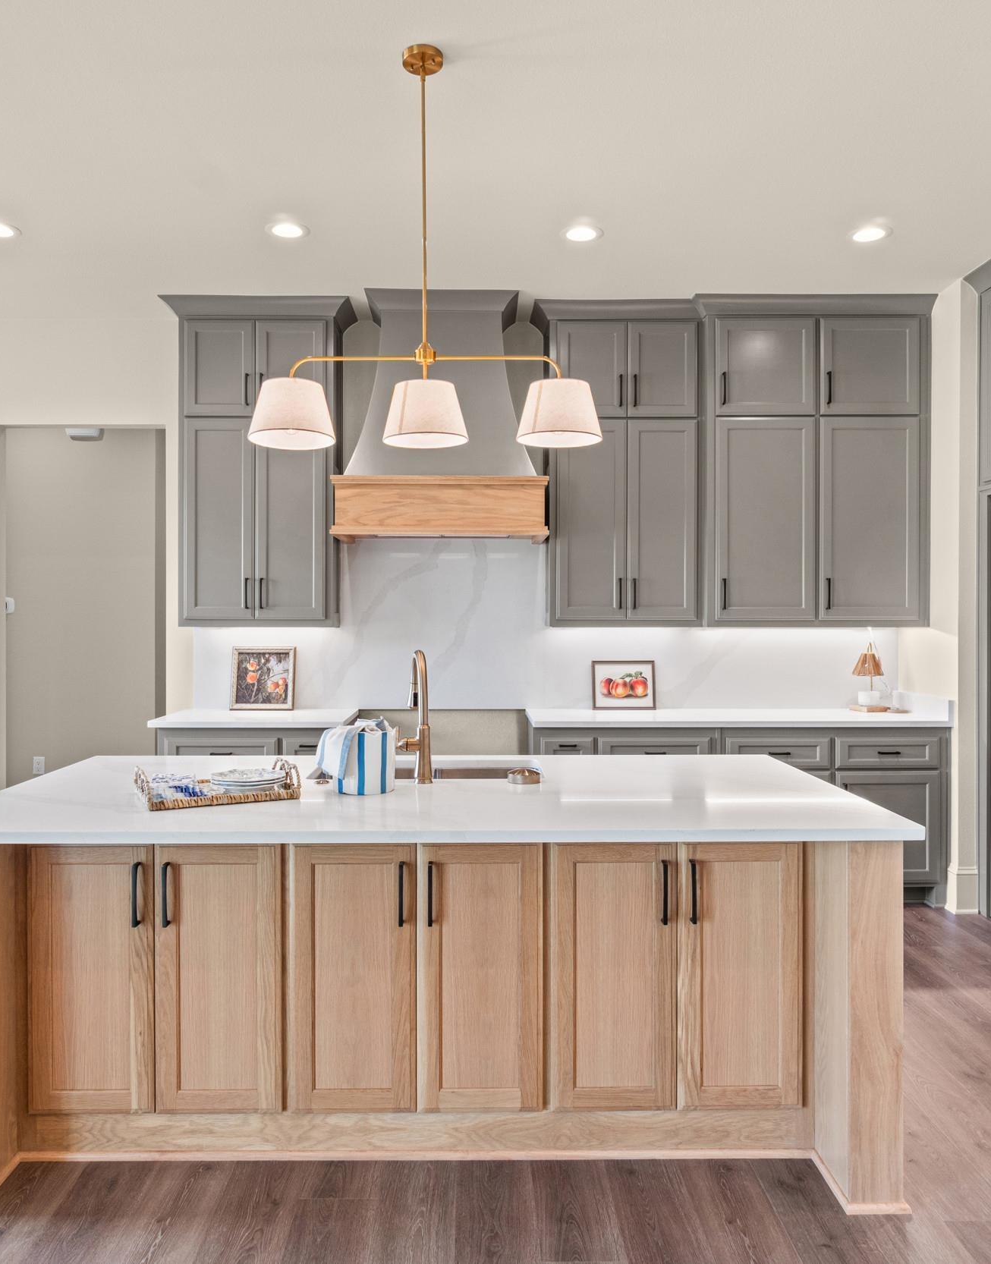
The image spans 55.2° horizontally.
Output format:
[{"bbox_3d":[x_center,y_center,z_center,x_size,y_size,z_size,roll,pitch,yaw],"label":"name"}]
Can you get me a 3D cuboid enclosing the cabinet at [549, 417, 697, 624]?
[{"bbox_3d":[0.666,-0.576,5.068,0.766,1.071,0.332,0,0,-1],"label":"cabinet"}]

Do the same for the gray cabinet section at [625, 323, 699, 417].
[{"bbox_3d":[0.865,-1.358,5.070,0.362,0.489,0.330,0,1,-1],"label":"gray cabinet section"}]

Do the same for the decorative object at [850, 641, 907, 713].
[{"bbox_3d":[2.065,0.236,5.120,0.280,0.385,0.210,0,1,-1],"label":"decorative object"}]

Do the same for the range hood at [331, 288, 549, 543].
[{"bbox_3d":[-0.273,-1.065,4.930,1.073,1.234,0.567,0,0,-1],"label":"range hood"}]

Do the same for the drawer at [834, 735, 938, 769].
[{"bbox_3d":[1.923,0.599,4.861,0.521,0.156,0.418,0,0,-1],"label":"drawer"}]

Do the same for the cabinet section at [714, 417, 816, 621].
[{"bbox_3d":[1.370,-0.574,5.003,0.514,1.035,0.380,0,1,-1],"label":"cabinet section"}]

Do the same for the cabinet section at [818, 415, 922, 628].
[{"bbox_3d":[1.900,-0.575,5.014,0.520,1.037,0.380,0,1,-1],"label":"cabinet section"}]

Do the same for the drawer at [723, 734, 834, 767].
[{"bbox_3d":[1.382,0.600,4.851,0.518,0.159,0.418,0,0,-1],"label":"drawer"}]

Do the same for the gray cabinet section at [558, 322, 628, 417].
[{"bbox_3d":[0.501,-1.356,5.062,0.359,0.488,0.330,0,1,-1],"label":"gray cabinet section"}]

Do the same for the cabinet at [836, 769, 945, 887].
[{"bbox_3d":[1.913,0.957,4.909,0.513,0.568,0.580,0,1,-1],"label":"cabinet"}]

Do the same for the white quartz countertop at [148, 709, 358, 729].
[{"bbox_3d":[-1.196,0.445,4.844,0.928,0.032,0.660,0,1,-1],"label":"white quartz countertop"}]

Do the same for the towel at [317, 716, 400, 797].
[{"bbox_3d":[-0.391,0.352,2.677,0.227,0.192,0.191,0,0,-1],"label":"towel"}]

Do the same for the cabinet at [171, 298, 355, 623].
[{"bbox_3d":[-1.224,-0.853,5.009,0.895,1.648,0.376,0,0,-1],"label":"cabinet"}]

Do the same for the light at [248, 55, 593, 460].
[{"bbox_3d":[-0.201,-1.103,2.736,1.026,1.128,0.252,0,0,-1],"label":"light"}]

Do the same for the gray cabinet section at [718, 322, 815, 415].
[{"bbox_3d":[1.370,-1.344,4.995,0.511,0.490,0.380,0,1,-1],"label":"gray cabinet section"}]

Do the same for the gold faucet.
[{"bbox_3d":[-0.235,0.252,2.938,0.110,0.397,0.230,0,1,-13],"label":"gold faucet"}]

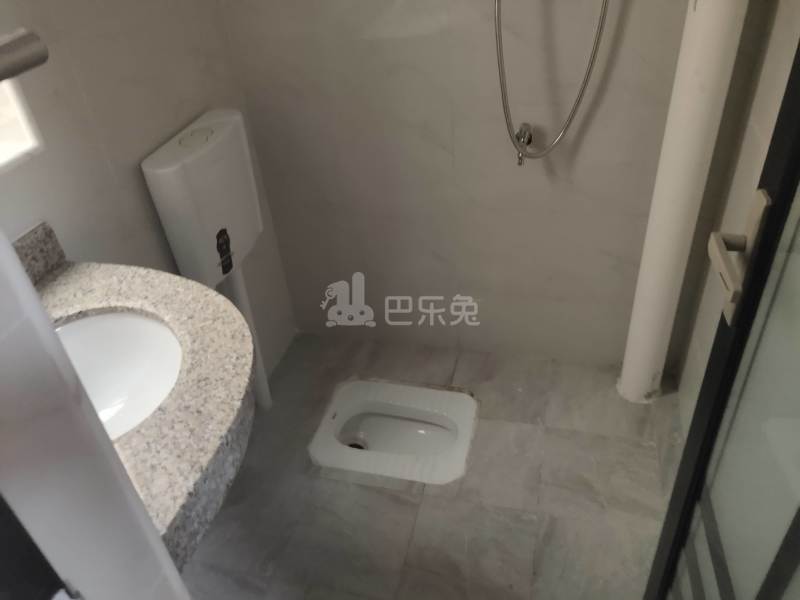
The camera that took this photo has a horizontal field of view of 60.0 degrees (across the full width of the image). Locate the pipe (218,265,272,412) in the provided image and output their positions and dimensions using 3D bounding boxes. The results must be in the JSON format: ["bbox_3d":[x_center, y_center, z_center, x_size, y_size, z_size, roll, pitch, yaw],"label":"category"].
[{"bbox_3d":[-0.431,0.106,1.977,0.040,0.550,0.040,5,38,13],"label":"pipe"}]

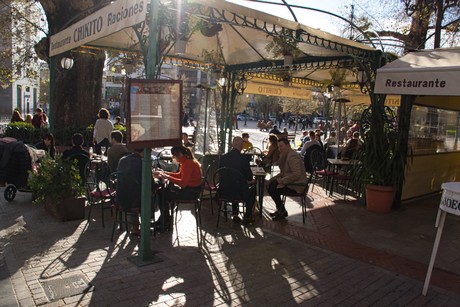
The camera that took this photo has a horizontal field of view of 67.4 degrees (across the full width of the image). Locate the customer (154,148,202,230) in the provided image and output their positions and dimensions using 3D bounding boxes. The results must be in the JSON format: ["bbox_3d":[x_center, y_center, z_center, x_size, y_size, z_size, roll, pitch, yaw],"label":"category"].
[{"bbox_3d":[-0.708,0.480,4.700,0.780,1.170,0.450,3,6,1],"label":"customer"}]

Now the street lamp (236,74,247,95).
[{"bbox_3d":[0.337,-1.969,9.848,0.300,0.580,0.300,3,6,0],"label":"street lamp"}]

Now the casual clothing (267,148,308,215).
[{"bbox_3d":[0.929,0.424,5.480,0.680,1.060,0.500,3,6,4],"label":"casual clothing"}]

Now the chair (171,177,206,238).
[{"bbox_3d":[-0.573,0.652,4.776,0.520,0.880,0.470,3,6,0],"label":"chair"}]

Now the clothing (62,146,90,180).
[{"bbox_3d":[-2.392,0.146,5.466,0.480,0.600,0.330,3,6,-5],"label":"clothing"}]

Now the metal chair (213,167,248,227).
[{"bbox_3d":[0.009,0.632,5.253,0.480,0.880,0.530,4,6,9],"label":"metal chair"}]

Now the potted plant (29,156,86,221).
[{"bbox_3d":[-2.561,0.471,5.181,0.820,0.860,0.750,0,7,-30],"label":"potted plant"}]

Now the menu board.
[{"bbox_3d":[-0.765,-0.405,3.520,0.570,0.690,0.090,0,4,-26],"label":"menu board"}]

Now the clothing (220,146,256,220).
[{"bbox_3d":[0.114,0.468,5.250,0.520,1.050,0.620,4,6,12],"label":"clothing"}]

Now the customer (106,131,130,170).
[{"bbox_3d":[-1.787,0.296,5.489,0.500,1.320,0.750,-1,7,-35],"label":"customer"}]

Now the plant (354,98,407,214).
[{"bbox_3d":[2.735,-0.007,6.422,0.950,2.130,0.850,6,7,20],"label":"plant"}]

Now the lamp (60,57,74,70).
[{"bbox_3d":[-3.061,-1.695,6.500,0.270,0.280,0.270,-3,8,-41],"label":"lamp"}]

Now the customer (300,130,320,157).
[{"bbox_3d":[2.046,0.121,8.655,0.500,1.300,0.750,5,7,12],"label":"customer"}]

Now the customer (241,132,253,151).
[{"bbox_3d":[0.356,0.086,8.561,0.460,1.200,0.700,4,6,5],"label":"customer"}]

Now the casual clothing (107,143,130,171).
[{"bbox_3d":[-1.752,0.163,5.463,0.480,0.600,0.320,-1,8,-32],"label":"casual clothing"}]

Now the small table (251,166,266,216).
[{"bbox_3d":[0.218,0.646,5.897,0.720,0.740,0.720,3,6,0],"label":"small table"}]

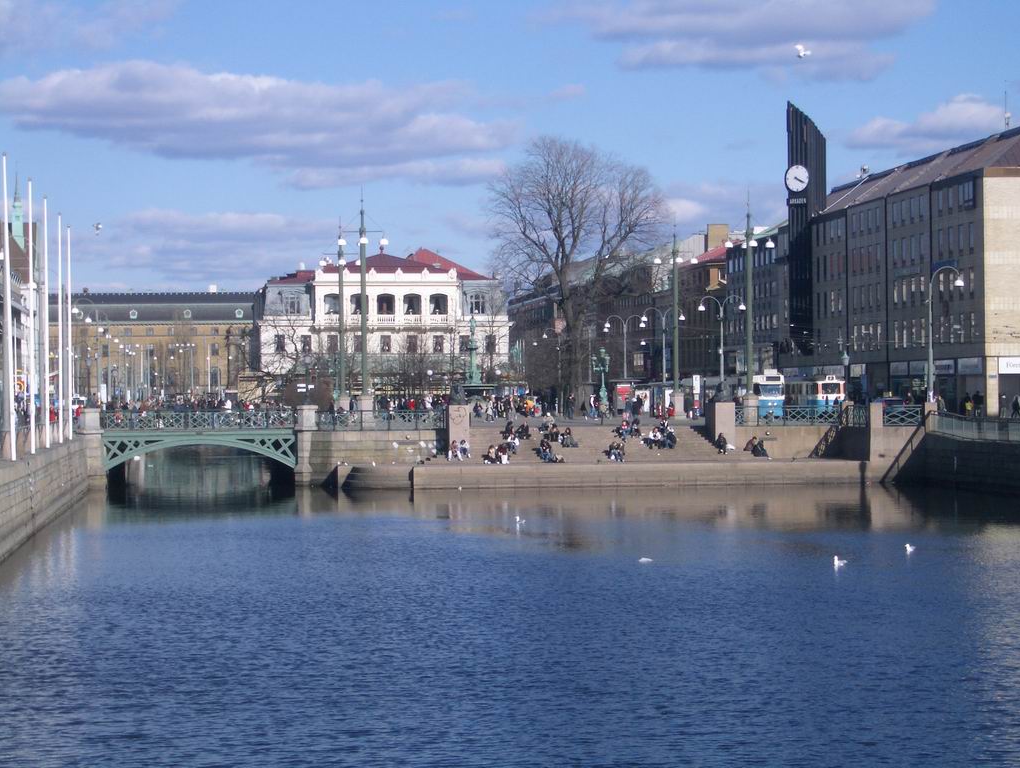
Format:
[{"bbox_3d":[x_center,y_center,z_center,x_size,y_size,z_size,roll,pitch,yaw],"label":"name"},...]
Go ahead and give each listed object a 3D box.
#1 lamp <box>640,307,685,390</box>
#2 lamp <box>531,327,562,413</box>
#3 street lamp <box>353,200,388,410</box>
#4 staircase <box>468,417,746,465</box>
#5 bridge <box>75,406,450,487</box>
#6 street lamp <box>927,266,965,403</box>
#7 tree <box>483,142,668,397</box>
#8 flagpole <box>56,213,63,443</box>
[{"bbox_3d":[11.990,-1.724,204.000,3.400,8.500,0.500,0,0,-6],"label":"lamp"},{"bbox_3d":[4.859,-1.567,272.000,3.200,8.400,0.500,0,0,-6],"label":"lamp"},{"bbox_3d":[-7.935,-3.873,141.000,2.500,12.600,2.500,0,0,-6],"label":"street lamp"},{"bbox_3d":[5.245,3.207,141.500,15.700,1.950,7.000,0,0,-6],"label":"staircase"},{"bbox_3d":[-14.024,3.541,147.500,20.100,4.350,16.000,0,0,-6],"label":"bridge"},{"bbox_3d":[23.254,-2.643,139.000,2.000,7.300,0.500,0,0,-6],"label":"street lamp"},{"bbox_3d":[5.007,-8.094,196.000,13.200,21.100,12.500,0,0,-6],"label":"tree"},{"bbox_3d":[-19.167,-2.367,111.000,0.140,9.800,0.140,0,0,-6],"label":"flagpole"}]

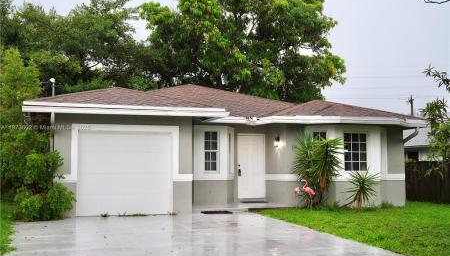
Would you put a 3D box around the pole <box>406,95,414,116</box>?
[{"bbox_3d":[20.100,0.910,56.700,0.600,9.000,0.350,0,-4,0],"label":"pole"}]

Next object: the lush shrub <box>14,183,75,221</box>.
[{"bbox_3d":[-4.300,1.750,12.500,1.420,0.920,1.150,1,-5,-18],"label":"lush shrub"}]

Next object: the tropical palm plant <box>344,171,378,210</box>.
[{"bbox_3d":[3.820,1.750,14.700,0.970,1.110,0.950,1,-5,-18],"label":"tropical palm plant"}]

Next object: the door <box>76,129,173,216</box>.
[{"bbox_3d":[-2.500,1.155,13.380,2.420,2.140,0.100,1,-5,-18],"label":"door"}]

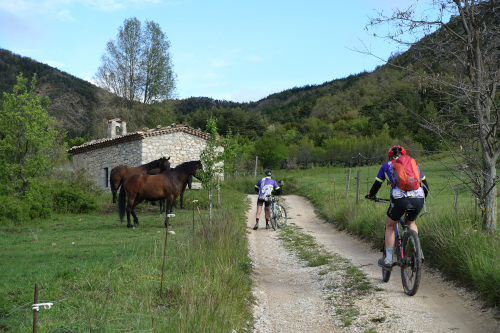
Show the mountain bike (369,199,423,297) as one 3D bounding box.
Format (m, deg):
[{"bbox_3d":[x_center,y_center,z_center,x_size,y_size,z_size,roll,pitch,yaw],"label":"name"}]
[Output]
[{"bbox_3d":[1.715,0.880,11.200,0.700,1.060,1.800,0,-1,-5],"label":"mountain bike"}]

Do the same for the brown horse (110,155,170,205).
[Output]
[{"bbox_3d":[-3.905,0.508,34.500,2.150,1.720,0.600,0,-1,-6],"label":"brown horse"}]

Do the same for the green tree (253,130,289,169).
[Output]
[{"bbox_3d":[1.688,-1.317,80.000,2.800,3.300,3.000,0,-1,0],"label":"green tree"}]

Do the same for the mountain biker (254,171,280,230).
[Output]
[{"bbox_3d":[0.504,0.965,28.000,0.700,1.730,0.550,0,-1,6],"label":"mountain biker"}]

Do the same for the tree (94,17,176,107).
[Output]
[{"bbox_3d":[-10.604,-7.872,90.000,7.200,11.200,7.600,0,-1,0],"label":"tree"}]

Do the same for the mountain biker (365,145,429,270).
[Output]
[{"bbox_3d":[1.690,0.480,11.080,0.720,1.440,0.920,0,-1,-5],"label":"mountain biker"}]

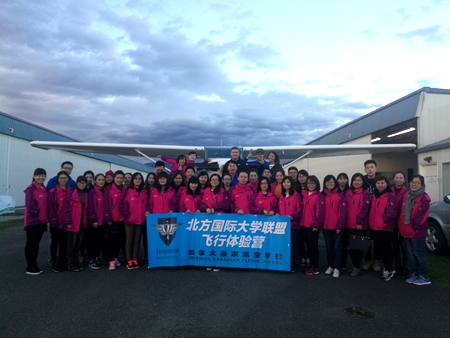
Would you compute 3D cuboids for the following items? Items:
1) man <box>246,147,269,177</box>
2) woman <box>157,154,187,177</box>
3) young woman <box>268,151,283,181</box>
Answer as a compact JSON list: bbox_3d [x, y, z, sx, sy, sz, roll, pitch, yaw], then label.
[{"bbox_3d":[0.750,0.410,7.900,0.620,1.740,0.420,0,-1,3],"label":"man"},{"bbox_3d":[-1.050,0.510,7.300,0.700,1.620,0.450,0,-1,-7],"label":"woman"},{"bbox_3d":[1.030,0.450,7.500,0.540,1.630,0.380,0,-1,18],"label":"young woman"}]

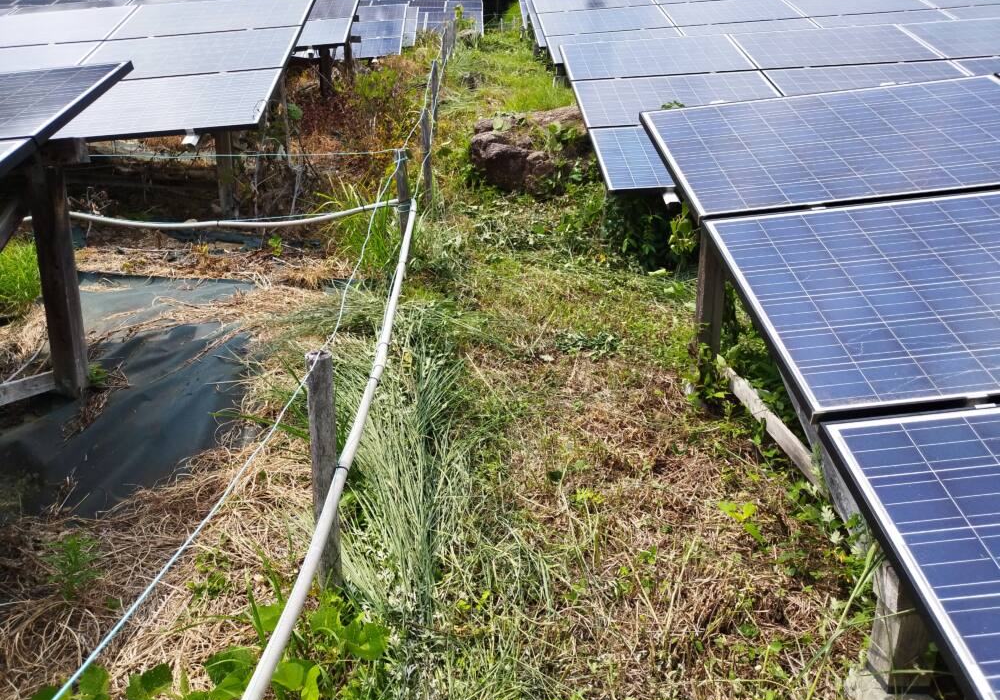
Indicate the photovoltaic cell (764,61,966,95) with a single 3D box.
[{"bbox_3d":[3.155,-2.178,6.493,1.650,0.042,0.990,-4,39,-1],"label":"photovoltaic cell"}]

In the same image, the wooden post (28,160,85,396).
[{"bbox_3d":[-1.680,-0.260,2.970,0.088,0.900,0.088,-2,10,-2],"label":"wooden post"}]

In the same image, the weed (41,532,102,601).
[{"bbox_3d":[-1.060,0.530,1.930,0.130,0.140,0.120,-2,10,-2],"label":"weed"}]

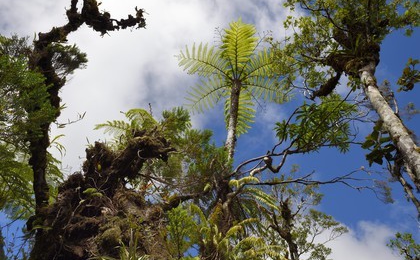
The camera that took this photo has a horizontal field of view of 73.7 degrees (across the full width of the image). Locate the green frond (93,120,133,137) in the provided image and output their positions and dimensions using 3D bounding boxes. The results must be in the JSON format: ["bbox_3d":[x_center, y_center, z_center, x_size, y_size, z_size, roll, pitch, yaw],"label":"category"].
[{"bbox_3d":[-1.723,-0.027,5.000,0.680,0.220,0.270,0,-36,0],"label":"green frond"}]

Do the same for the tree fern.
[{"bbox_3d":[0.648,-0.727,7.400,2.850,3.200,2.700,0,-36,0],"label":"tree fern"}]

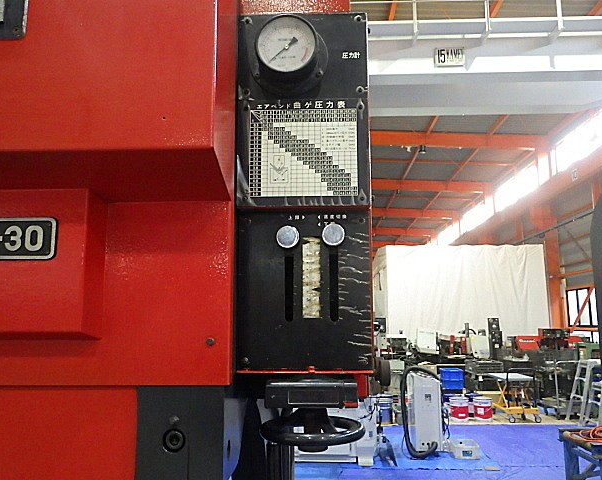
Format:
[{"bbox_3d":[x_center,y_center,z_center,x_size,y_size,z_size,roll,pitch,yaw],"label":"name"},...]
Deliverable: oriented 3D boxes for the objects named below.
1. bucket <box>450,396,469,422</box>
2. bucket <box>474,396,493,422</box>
[{"bbox_3d":[2.532,2.711,8.276,0.300,0.357,0.300,0,-9,0],"label":"bucket"},{"bbox_3d":[2.914,2.711,8.275,0.300,0.357,0.300,0,-9,0],"label":"bucket"}]

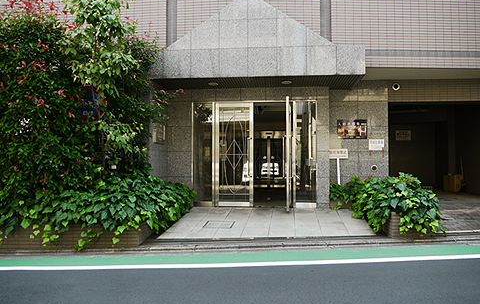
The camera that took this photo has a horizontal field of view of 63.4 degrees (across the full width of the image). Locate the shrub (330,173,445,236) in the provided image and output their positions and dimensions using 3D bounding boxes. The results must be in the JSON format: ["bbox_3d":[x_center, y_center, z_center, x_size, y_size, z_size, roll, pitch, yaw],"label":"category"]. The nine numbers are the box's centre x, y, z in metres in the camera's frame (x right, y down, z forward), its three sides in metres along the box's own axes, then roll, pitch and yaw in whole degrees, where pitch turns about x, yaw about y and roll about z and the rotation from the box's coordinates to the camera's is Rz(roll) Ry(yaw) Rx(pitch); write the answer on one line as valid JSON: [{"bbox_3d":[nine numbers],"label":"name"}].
[{"bbox_3d":[2.340,0.770,6.550,1.300,0.870,2.000,0,1,5],"label":"shrub"}]

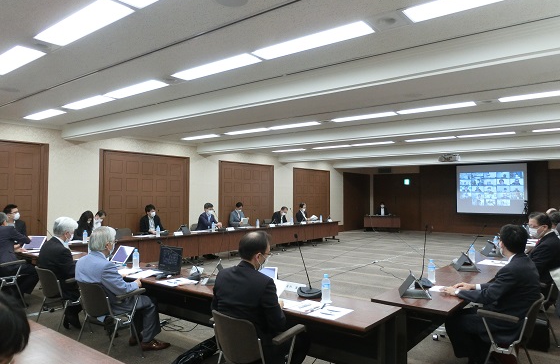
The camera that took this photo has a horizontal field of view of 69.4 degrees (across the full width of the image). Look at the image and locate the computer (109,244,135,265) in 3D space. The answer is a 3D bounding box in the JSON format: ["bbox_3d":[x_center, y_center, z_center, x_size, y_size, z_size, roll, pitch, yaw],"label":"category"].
[{"bbox_3d":[-1.953,0.914,5.085,0.320,0.215,0.020,4,-36,41],"label":"computer"}]

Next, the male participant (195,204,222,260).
[{"bbox_3d":[-1.734,1.196,10.105,0.780,1.340,0.550,-1,-2,38],"label":"male participant"}]

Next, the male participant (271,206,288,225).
[{"bbox_3d":[0.140,1.347,12.503,0.780,1.220,0.550,-1,-2,38],"label":"male participant"}]

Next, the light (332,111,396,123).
[{"bbox_3d":[1.509,-1.169,7.277,1.210,0.060,0.255,-2,-3,37],"label":"light"}]

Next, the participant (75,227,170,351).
[{"bbox_3d":[-1.387,1.031,3.714,0.500,1.270,0.860,-1,-3,31],"label":"participant"}]

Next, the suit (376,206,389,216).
[{"bbox_3d":[4.572,1.404,17.900,0.530,0.660,0.420,0,-2,15],"label":"suit"}]

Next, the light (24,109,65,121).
[{"bbox_3d":[-4.151,-1.185,7.126,1.210,0.060,0.255,-2,-3,37],"label":"light"}]

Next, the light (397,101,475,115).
[{"bbox_3d":[2.408,-1.170,6.279,1.158,0.070,0.233,-1,-2,38],"label":"light"}]

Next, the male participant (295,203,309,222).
[{"bbox_3d":[0.828,1.336,13.397,0.780,1.310,0.550,0,-2,18],"label":"male participant"}]

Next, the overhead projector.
[{"bbox_3d":[4.756,-0.670,11.346,0.480,0.200,0.400,-2,-3,37],"label":"overhead projector"}]

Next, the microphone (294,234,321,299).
[{"bbox_3d":[0.200,0.688,3.325,0.180,0.510,0.260,-2,-3,37],"label":"microphone"}]

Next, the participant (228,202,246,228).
[{"bbox_3d":[-1.068,1.228,10.959,0.780,1.340,0.550,-1,-2,38],"label":"participant"}]

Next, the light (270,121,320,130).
[{"bbox_3d":[0.283,-1.135,8.188,1.210,0.060,0.255,-2,-3,37],"label":"light"}]

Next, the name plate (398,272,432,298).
[{"bbox_3d":[1.125,0.870,3.386,0.220,0.160,0.260,0,-2,10],"label":"name plate"}]

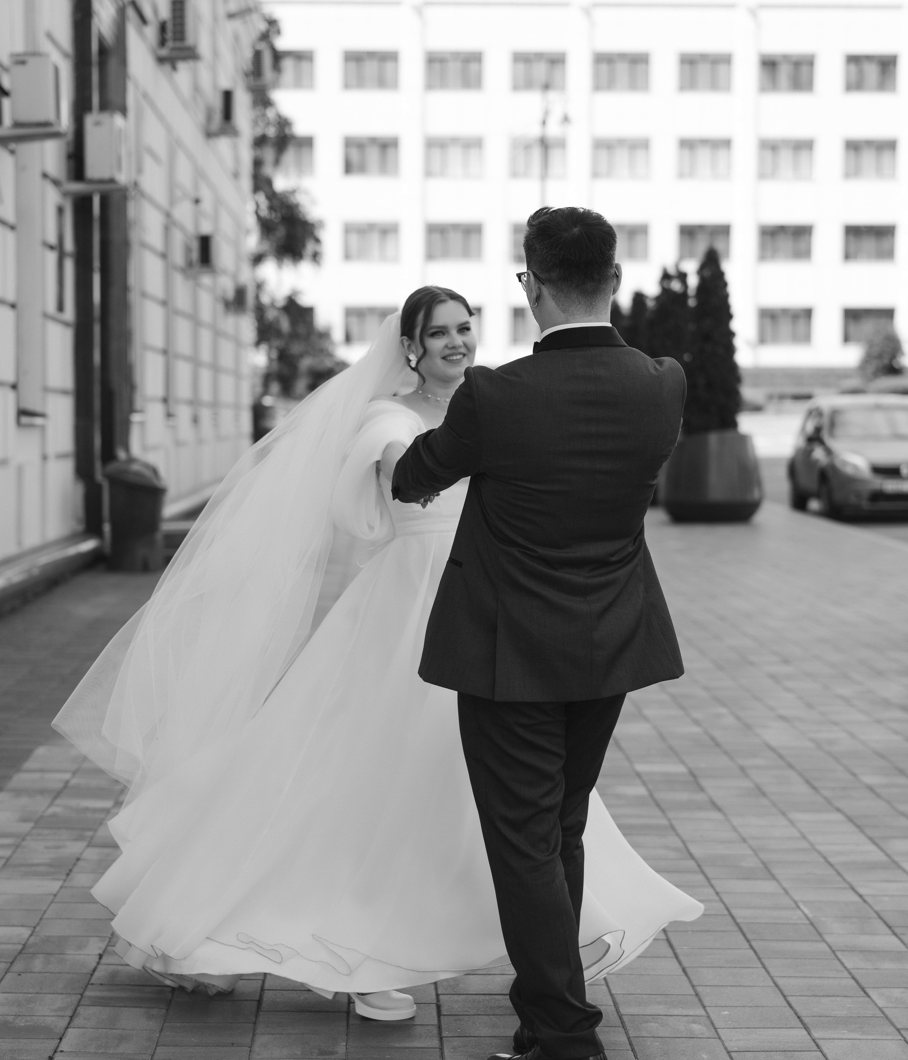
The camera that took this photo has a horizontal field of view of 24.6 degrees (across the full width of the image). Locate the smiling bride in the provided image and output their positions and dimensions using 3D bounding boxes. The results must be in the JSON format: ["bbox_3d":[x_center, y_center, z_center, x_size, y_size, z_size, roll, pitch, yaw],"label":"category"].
[{"bbox_3d":[-0.170,0.270,4.870,1.380,1.660,1.080,-2,4,-27],"label":"smiling bride"}]

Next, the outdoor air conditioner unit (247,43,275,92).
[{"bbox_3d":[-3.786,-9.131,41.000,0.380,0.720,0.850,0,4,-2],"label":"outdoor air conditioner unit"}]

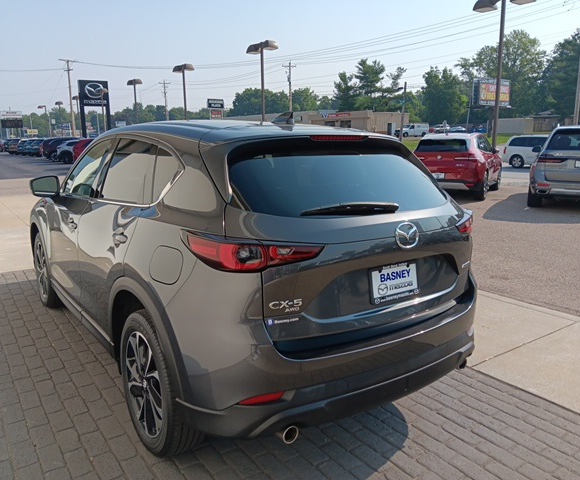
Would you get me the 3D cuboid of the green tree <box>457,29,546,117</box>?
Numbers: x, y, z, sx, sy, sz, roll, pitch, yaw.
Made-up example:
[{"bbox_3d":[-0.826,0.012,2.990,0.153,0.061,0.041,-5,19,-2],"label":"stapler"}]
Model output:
[{"bbox_3d":[41.798,-31.127,95.000,16.500,20.500,15.500,5,13,23],"label":"green tree"}]

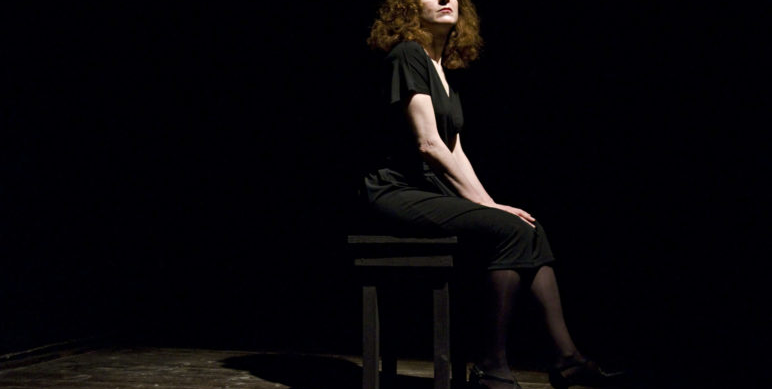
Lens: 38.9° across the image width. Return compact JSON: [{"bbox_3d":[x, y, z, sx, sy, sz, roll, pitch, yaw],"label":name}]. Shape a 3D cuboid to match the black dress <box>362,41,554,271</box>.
[{"bbox_3d":[0.226,-0.122,3.400,0.600,0.715,0.430,0,-1,20],"label":"black dress"}]

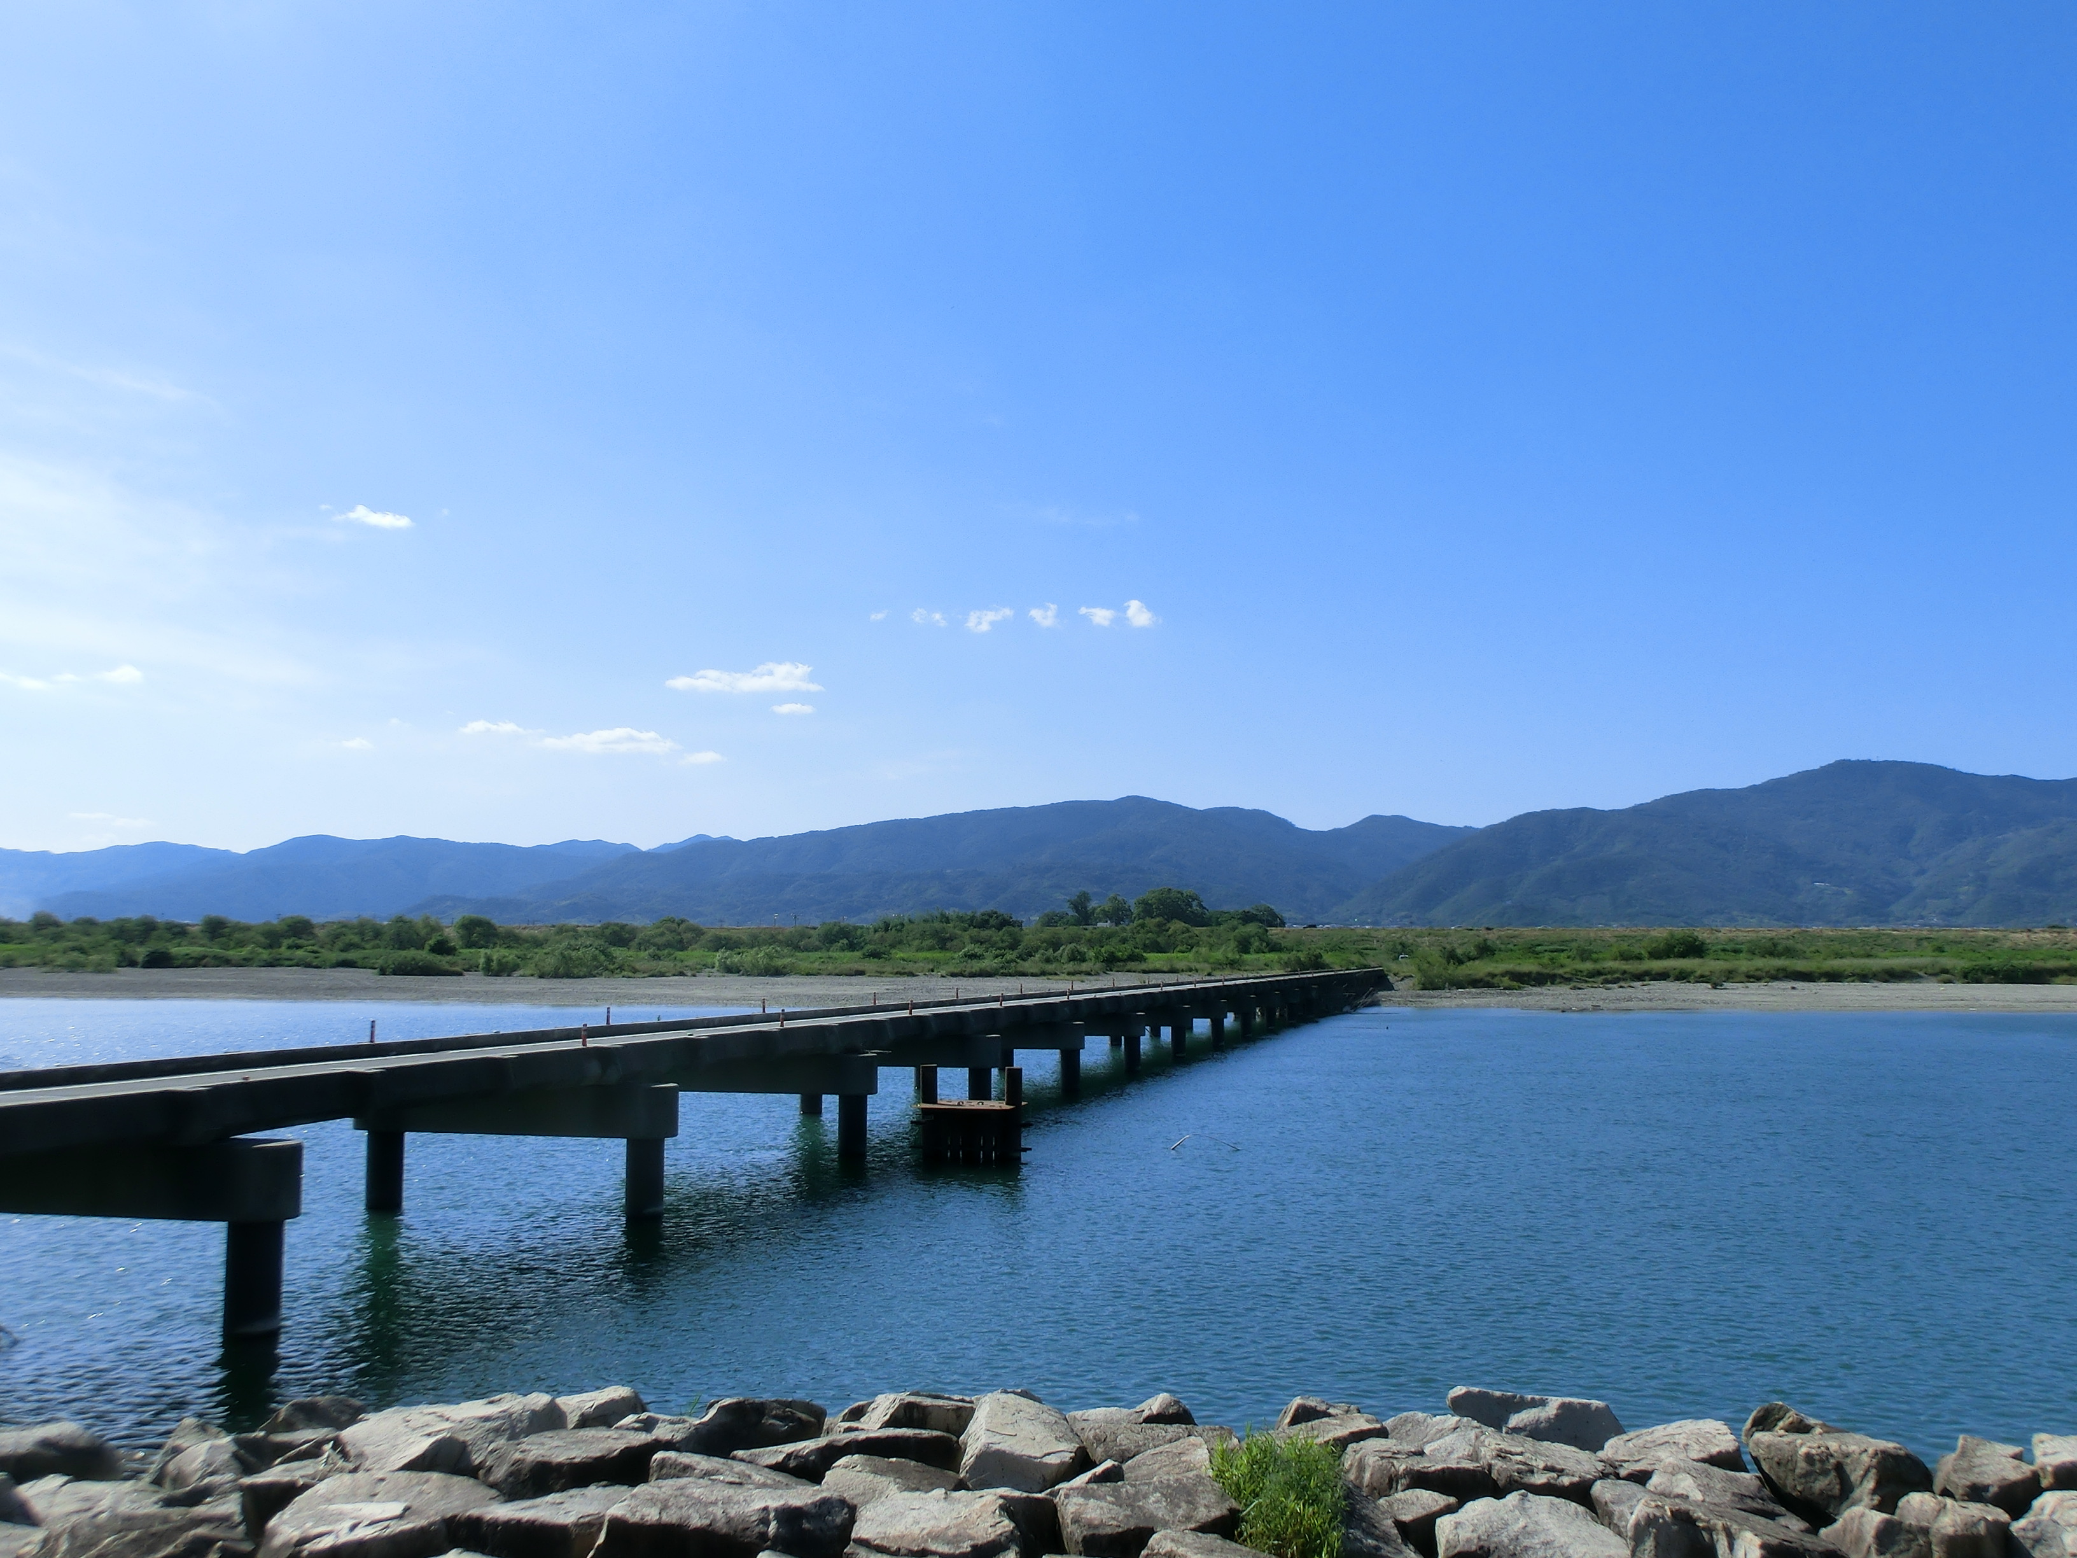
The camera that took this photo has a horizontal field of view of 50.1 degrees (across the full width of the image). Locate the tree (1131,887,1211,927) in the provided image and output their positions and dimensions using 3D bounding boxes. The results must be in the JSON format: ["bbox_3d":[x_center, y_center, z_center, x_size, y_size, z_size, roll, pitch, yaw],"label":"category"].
[{"bbox_3d":[28.770,27.890,480.000,17.190,8.950,15.000,0,-4,3],"label":"tree"}]

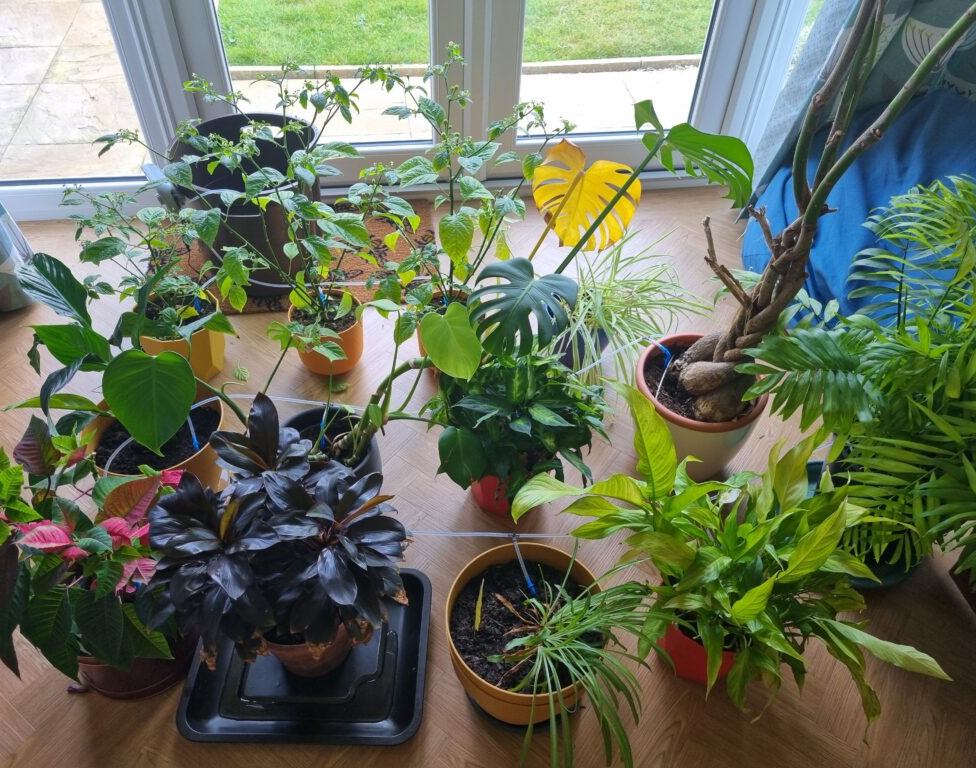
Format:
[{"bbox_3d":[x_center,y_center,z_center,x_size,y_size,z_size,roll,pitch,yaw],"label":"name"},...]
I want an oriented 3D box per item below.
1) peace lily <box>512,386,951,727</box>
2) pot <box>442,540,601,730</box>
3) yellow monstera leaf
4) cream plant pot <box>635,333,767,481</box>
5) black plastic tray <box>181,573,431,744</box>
[{"bbox_3d":[0.367,0.289,1.201,0.600,0.470,0.460,-5,47,-7],"label":"peace lily"},{"bbox_3d":[0.058,0.421,1.252,0.248,0.195,0.248,1,47,-1],"label":"pot"},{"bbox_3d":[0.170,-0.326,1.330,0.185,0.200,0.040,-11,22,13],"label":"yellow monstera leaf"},{"bbox_3d":[0.402,0.063,1.542,0.250,0.202,0.250,3,47,0],"label":"cream plant pot"},{"bbox_3d":[-0.292,0.459,1.310,0.380,0.045,0.305,2,47,-1],"label":"black plastic tray"}]

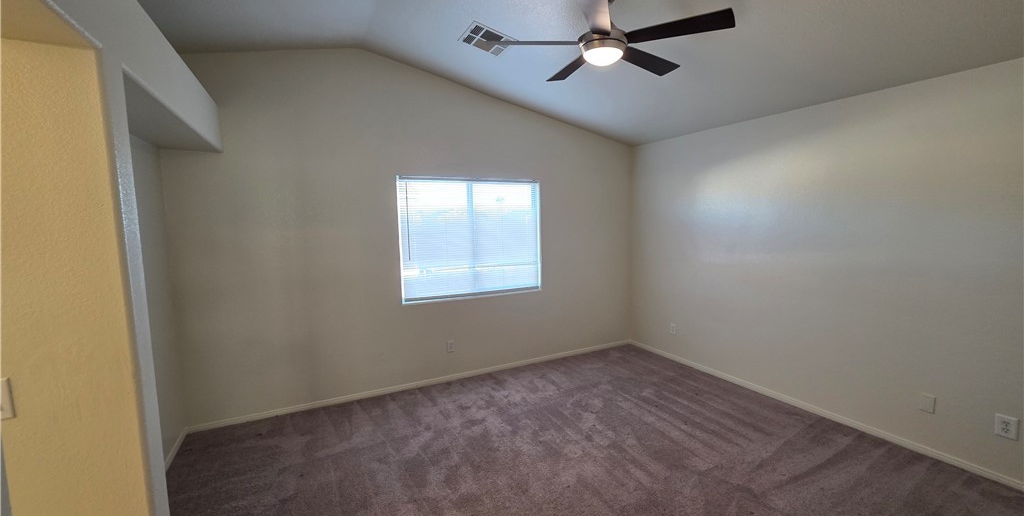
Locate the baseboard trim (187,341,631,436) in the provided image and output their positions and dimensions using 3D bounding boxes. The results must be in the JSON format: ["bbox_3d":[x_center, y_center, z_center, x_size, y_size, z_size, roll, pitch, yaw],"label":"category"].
[{"bbox_3d":[-0.445,1.184,3.862,4.410,0.066,0.014,-3,6,-28],"label":"baseboard trim"}]

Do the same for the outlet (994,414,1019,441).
[{"bbox_3d":[2.890,0.990,2.246,0.008,0.120,0.076,-3,6,-28],"label":"outlet"}]

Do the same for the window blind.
[{"bbox_3d":[-0.357,-0.188,3.800,1.470,1.140,0.050,-3,6,-28],"label":"window blind"}]

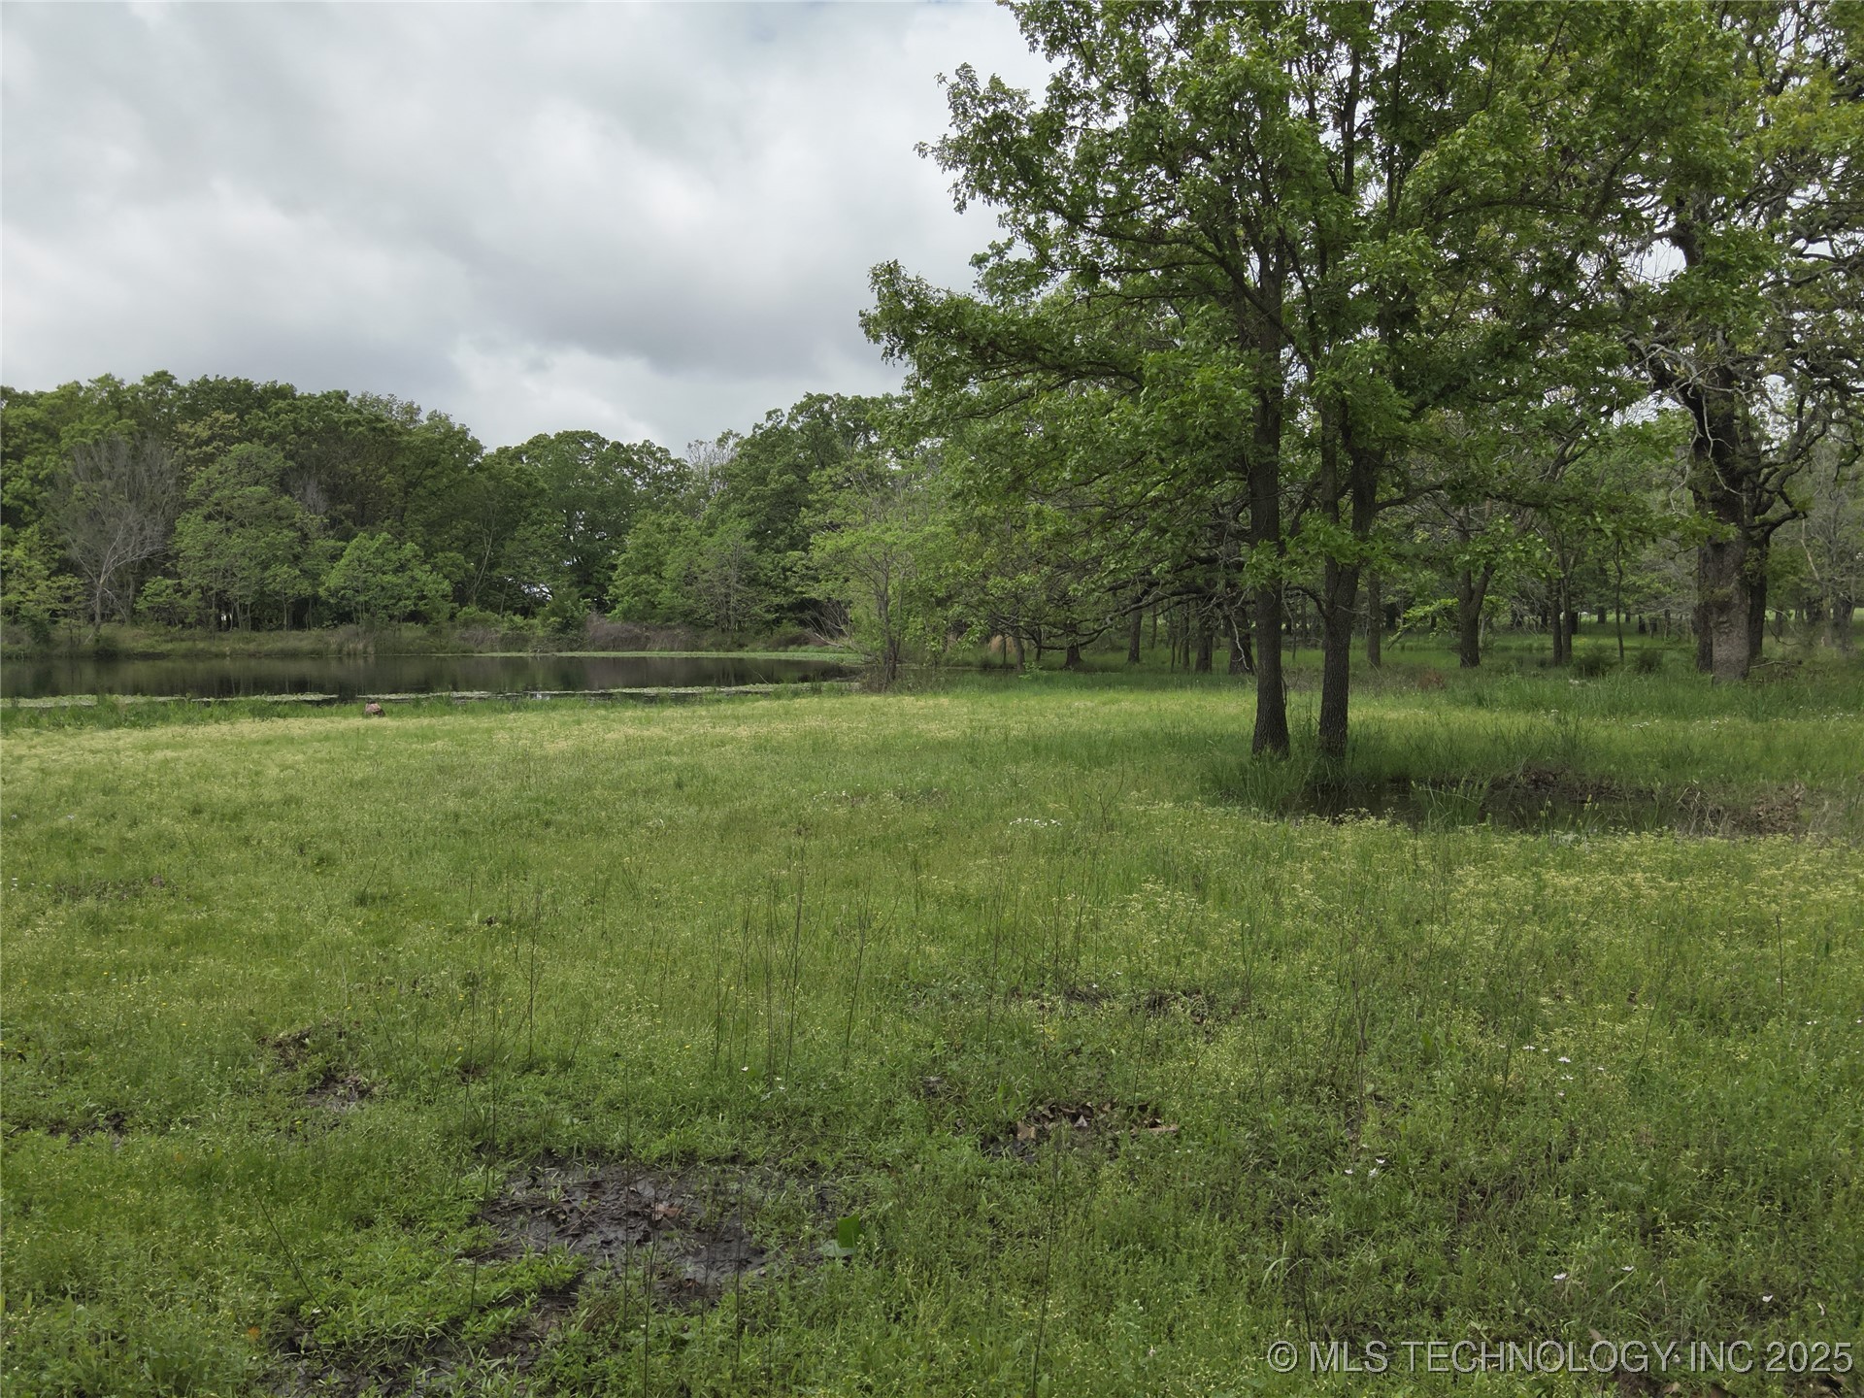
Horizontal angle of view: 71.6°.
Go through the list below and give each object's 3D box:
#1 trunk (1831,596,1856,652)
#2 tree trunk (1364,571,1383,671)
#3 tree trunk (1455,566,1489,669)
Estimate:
[{"bbox_3d":[26.782,-2.205,38.000,0.720,1.710,0.600,0,4,0],"label":"trunk"},{"bbox_3d":[10.242,-1.825,30.000,0.400,2.260,0.380,0,4,0],"label":"tree trunk"},{"bbox_3d":[12.332,-1.861,29.500,0.750,2.360,0.550,0,4,0],"label":"tree trunk"}]

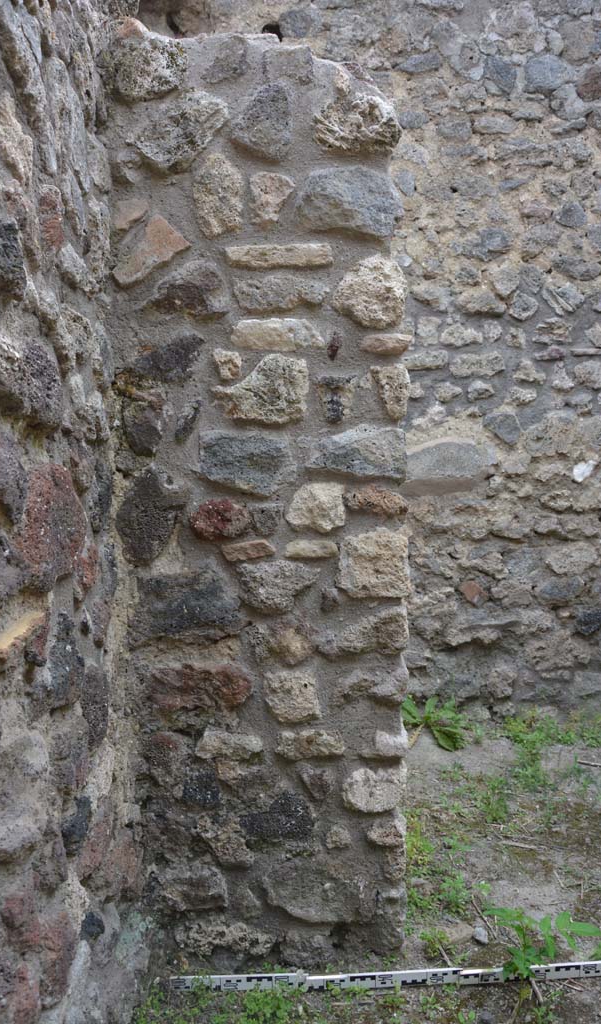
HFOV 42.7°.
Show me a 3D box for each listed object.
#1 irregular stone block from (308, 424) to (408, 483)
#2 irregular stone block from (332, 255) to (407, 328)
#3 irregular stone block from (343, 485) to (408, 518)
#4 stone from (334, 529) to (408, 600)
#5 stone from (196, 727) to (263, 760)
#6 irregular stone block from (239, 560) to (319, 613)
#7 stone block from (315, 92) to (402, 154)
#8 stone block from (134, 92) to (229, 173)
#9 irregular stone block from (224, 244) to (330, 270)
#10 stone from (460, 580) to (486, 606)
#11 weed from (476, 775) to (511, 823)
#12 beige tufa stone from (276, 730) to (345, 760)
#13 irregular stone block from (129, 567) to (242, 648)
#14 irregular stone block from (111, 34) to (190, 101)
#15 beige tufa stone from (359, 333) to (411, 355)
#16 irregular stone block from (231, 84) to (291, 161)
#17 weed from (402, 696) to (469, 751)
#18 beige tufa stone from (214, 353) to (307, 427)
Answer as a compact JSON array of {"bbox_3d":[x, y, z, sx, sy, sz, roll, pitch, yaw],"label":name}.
[{"bbox_3d":[0.107,-0.118,1.551,0.195,0.111,0.110,-1,5,-2],"label":"irregular stone block"},{"bbox_3d":[0.131,-0.420,1.480,0.144,0.138,0.110,0,4,0],"label":"irregular stone block"},{"bbox_3d":[0.144,-0.023,1.494,0.123,0.062,0.080,0,4,0],"label":"irregular stone block"},{"bbox_3d":[0.141,0.097,1.568,0.139,0.135,0.110,-1,5,-2],"label":"stone"},{"bbox_3d":[-0.140,0.455,1.530,0.134,0.069,0.080,0,4,0],"label":"stone"},{"bbox_3d":[-0.043,0.144,1.512,0.160,0.102,0.090,0,4,0],"label":"irregular stone block"},{"bbox_3d":[0.106,-0.729,1.456,0.164,0.108,0.110,0,4,0],"label":"stone block"},{"bbox_3d":[-0.223,-0.711,1.458,0.179,0.145,0.110,0,4,0],"label":"stone block"},{"bbox_3d":[-0.044,-0.491,1.509,0.198,0.052,0.090,-1,5,-2],"label":"irregular stone block"},{"bbox_3d":[0.662,0.306,2.968,0.105,0.101,0.080,-1,5,-2],"label":"stone"},{"bbox_3d":[0.542,0.815,2.170,0.094,0.100,0.090,-1,5,-2],"label":"weed"},{"bbox_3d":[0.020,0.459,1.531,0.138,0.061,0.080,0,4,0],"label":"beige tufa stone"},{"bbox_3d":[-0.229,0.183,1.584,0.222,0.156,0.120,-1,5,-2],"label":"irregular stone block"},{"bbox_3d":[-0.279,-0.826,1.449,0.145,0.121,0.110,0,4,0],"label":"irregular stone block"},{"bbox_3d":[0.161,-0.319,1.465,0.098,0.041,0.065,0,4,0],"label":"beige tufa stone"},{"bbox_3d":[-0.075,-0.737,1.496,0.111,0.140,0.100,-1,5,-2],"label":"irregular stone block"},{"bbox_3d":[0.489,0.762,2.780,0.235,0.140,0.220,-1,5,-2],"label":"weed"},{"bbox_3d":[-0.079,-0.242,1.535,0.177,0.136,0.110,-1,5,-2],"label":"beige tufa stone"}]

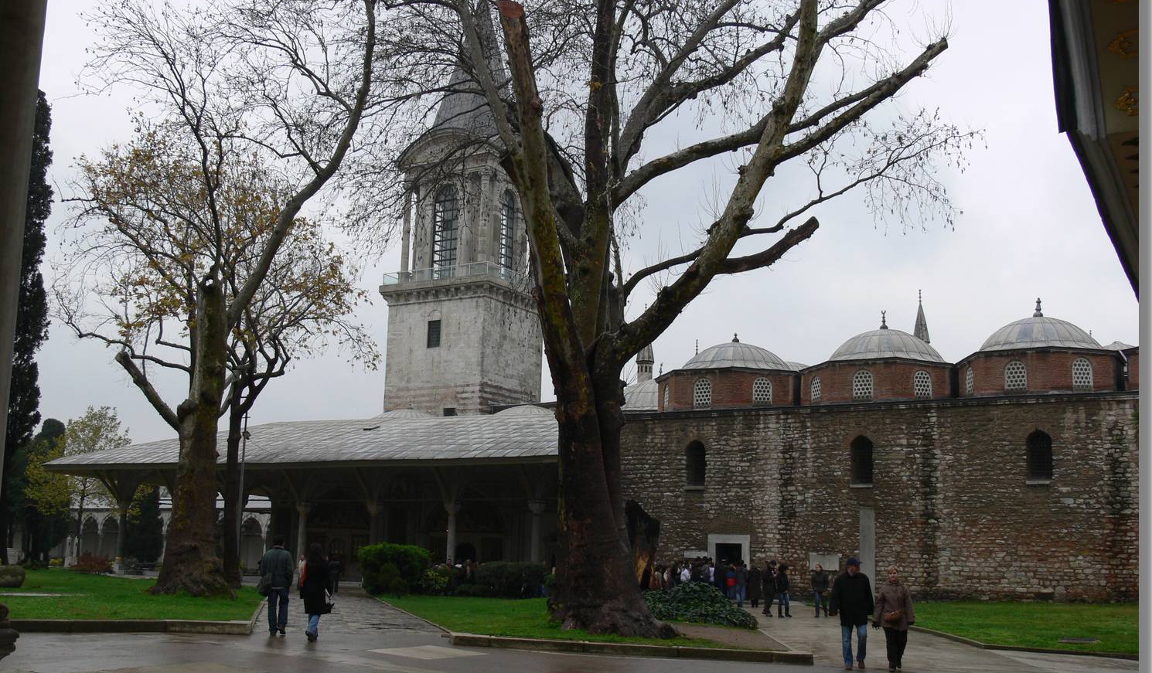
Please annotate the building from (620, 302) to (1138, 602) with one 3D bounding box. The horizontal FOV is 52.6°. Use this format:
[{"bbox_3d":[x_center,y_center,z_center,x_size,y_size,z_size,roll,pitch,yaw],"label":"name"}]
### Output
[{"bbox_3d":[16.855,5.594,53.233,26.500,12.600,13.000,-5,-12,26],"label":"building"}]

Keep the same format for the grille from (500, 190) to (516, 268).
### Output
[{"bbox_3d":[-4.685,-7.190,80.000,0.200,6.100,1.800,-5,-12,26],"label":"grille"}]

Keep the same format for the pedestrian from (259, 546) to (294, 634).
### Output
[{"bbox_3d":[-5.414,4.561,21.322,0.620,1.750,0.450,4,-11,-14],"label":"pedestrian"}]

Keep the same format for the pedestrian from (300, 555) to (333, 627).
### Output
[{"bbox_3d":[-4.407,4.390,20.033,0.560,1.650,0.480,4,-11,-14],"label":"pedestrian"}]

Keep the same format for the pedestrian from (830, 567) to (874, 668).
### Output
[{"bbox_3d":[4.426,4.462,18.833,0.700,1.760,0.460,1,-11,0],"label":"pedestrian"}]

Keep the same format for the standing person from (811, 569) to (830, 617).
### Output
[{"bbox_3d":[7.785,8.130,37.244,0.550,1.660,0.360,-3,-11,21],"label":"standing person"}]

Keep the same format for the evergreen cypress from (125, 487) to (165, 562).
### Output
[{"bbox_3d":[-30.908,12.924,83.648,2.400,7.000,2.400,1,-11,0],"label":"evergreen cypress"}]

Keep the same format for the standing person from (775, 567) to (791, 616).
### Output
[{"bbox_3d":[6.579,8.118,37.184,0.380,1.660,0.480,-8,-14,40],"label":"standing person"}]

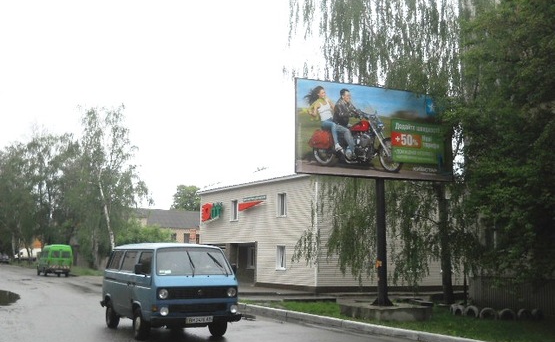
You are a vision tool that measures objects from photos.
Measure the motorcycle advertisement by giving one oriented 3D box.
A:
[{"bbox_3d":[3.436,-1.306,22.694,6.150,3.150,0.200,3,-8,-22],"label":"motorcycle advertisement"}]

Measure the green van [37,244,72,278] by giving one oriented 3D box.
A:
[{"bbox_3d":[-18.406,7.397,54.300,1.900,2.500,5.200,4,-8,-29],"label":"green van"}]

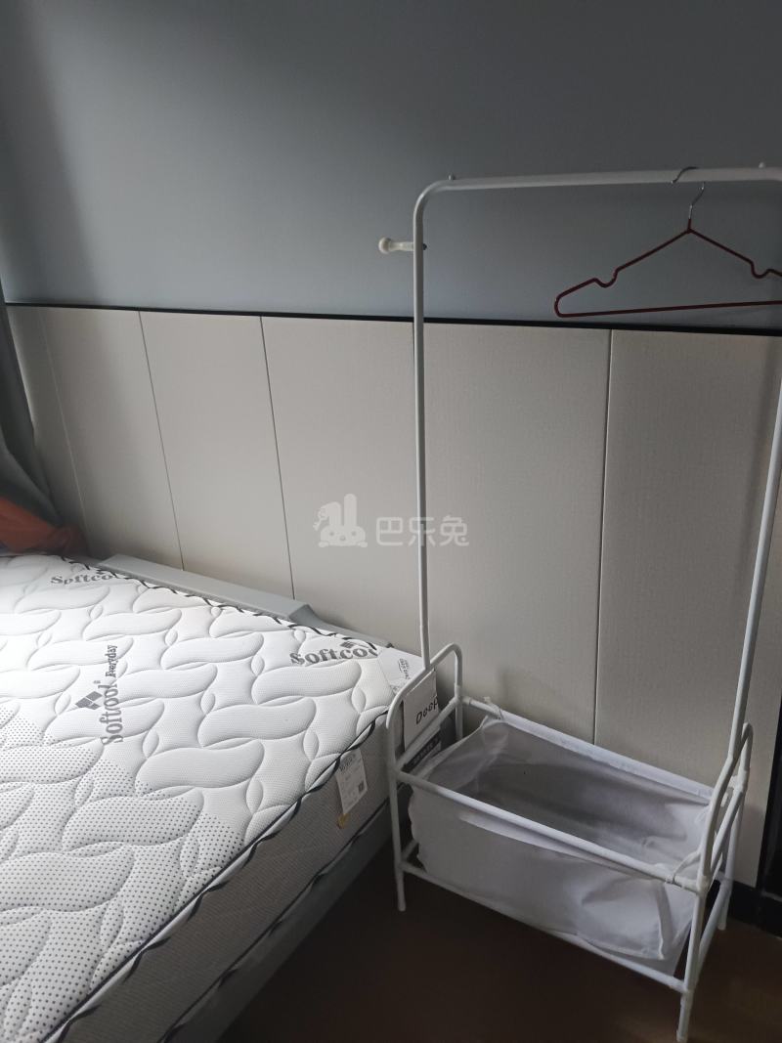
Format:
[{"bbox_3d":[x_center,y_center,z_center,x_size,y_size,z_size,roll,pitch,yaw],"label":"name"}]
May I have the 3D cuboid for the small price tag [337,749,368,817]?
[{"bbox_3d":[-0.075,0.508,1.523,0.008,0.116,0.084,11,27,31],"label":"small price tag"}]

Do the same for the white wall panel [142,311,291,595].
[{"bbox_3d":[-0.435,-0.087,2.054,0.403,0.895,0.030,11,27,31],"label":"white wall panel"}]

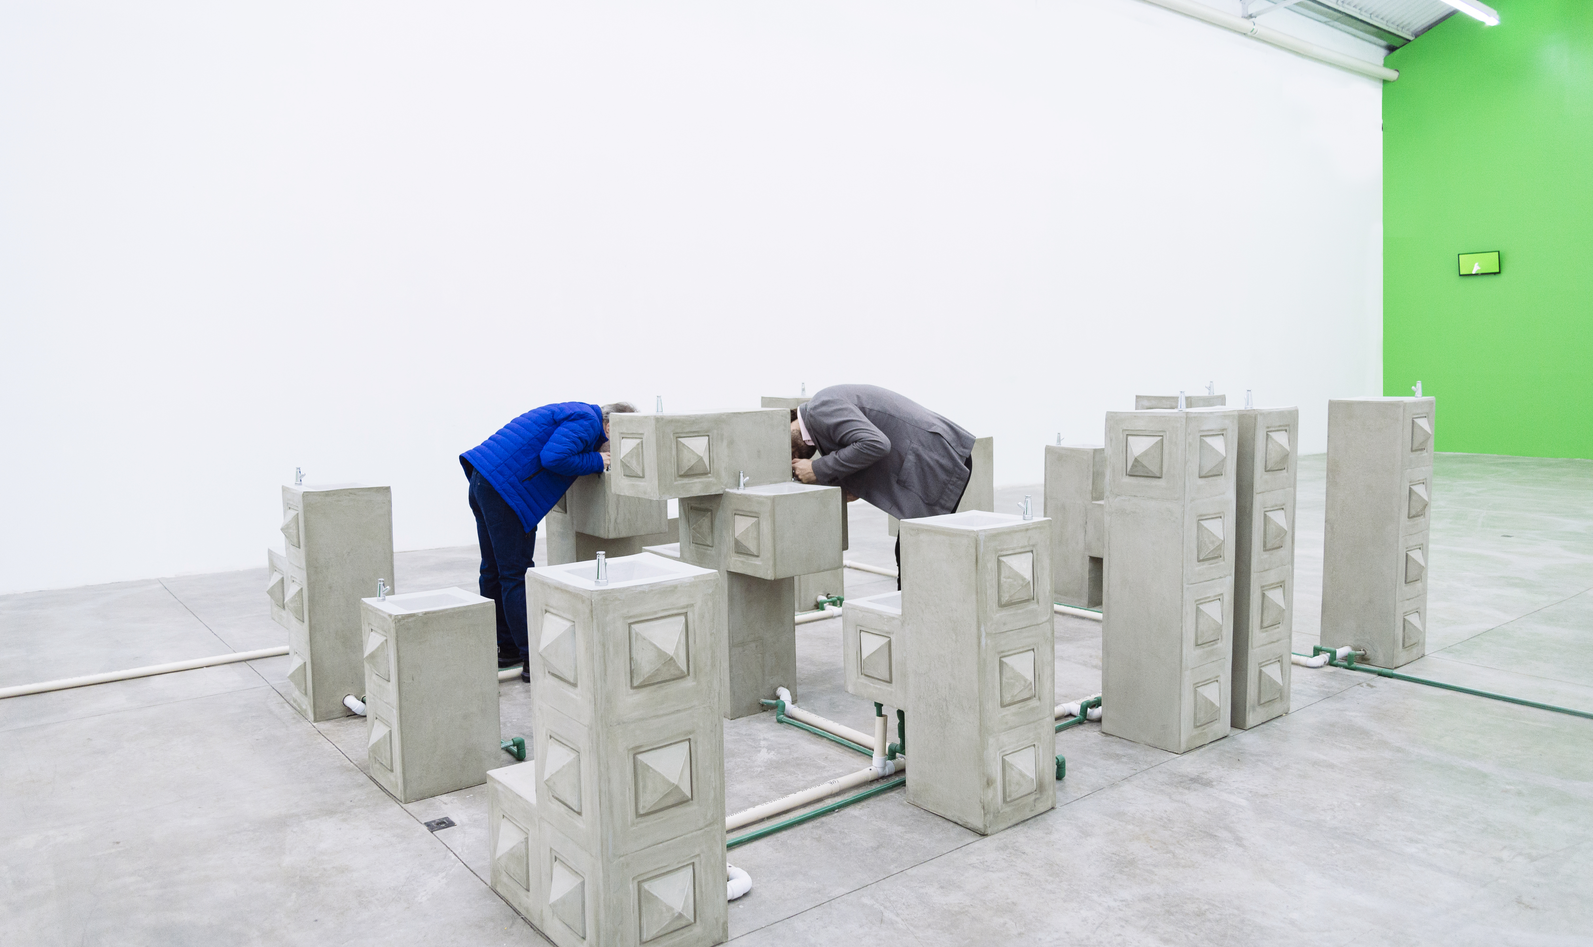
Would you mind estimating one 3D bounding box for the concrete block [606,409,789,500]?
[{"bbox_3d":[-0.388,-0.087,4.346,0.658,0.313,0.372,-4,6,-38],"label":"concrete block"}]

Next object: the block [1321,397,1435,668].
[{"bbox_3d":[2.717,0.259,4.967,0.330,1.204,0.327,-5,6,-38],"label":"block"}]

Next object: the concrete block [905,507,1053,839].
[{"bbox_3d":[0.565,0.593,3.305,0.325,0.903,0.323,-5,6,-38],"label":"concrete block"}]

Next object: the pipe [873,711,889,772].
[{"bbox_3d":[0.287,0.906,3.590,0.043,0.184,0.043,-5,6,-38],"label":"pipe"}]

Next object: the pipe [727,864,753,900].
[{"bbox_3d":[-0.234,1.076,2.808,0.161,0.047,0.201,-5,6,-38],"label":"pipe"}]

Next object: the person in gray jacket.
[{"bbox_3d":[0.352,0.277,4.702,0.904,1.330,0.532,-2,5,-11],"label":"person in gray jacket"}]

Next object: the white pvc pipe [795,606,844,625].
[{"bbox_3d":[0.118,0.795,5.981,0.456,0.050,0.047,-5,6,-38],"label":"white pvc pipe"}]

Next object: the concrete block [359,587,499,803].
[{"bbox_3d":[-1.246,0.739,3.635,0.329,0.619,0.335,-5,6,-38],"label":"concrete block"}]

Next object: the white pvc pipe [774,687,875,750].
[{"bbox_3d":[0.131,0.951,4.156,0.088,0.093,0.665,-4,6,-38],"label":"white pvc pipe"}]

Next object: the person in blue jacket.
[{"bbox_3d":[-1.168,0.292,5.124,0.878,1.290,0.505,-4,6,-38],"label":"person in blue jacket"}]

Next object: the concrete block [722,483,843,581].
[{"bbox_3d":[-0.049,0.217,4.092,0.324,0.301,0.319,-5,6,-38],"label":"concrete block"}]

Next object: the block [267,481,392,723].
[{"bbox_3d":[-2.050,0.522,4.654,0.372,0.931,0.692,-4,6,-38],"label":"block"}]

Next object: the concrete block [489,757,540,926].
[{"bbox_3d":[-0.613,0.959,2.845,0.343,0.310,0.312,-4,6,-38],"label":"concrete block"}]

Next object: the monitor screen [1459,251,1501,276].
[{"bbox_3d":[11.619,-3.557,18.053,0.067,0.372,0.621,-4,6,-38],"label":"monitor screen"}]

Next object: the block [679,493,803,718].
[{"bbox_3d":[-0.238,0.511,4.395,0.328,0.904,0.331,-5,6,-38],"label":"block"}]

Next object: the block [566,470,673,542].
[{"bbox_3d":[-0.826,0.130,5.015,0.326,0.301,0.326,-5,6,-38],"label":"block"}]

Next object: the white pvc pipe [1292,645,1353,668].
[{"bbox_3d":[2.496,0.855,5.053,0.306,0.073,0.180,-4,6,-38],"label":"white pvc pipe"}]

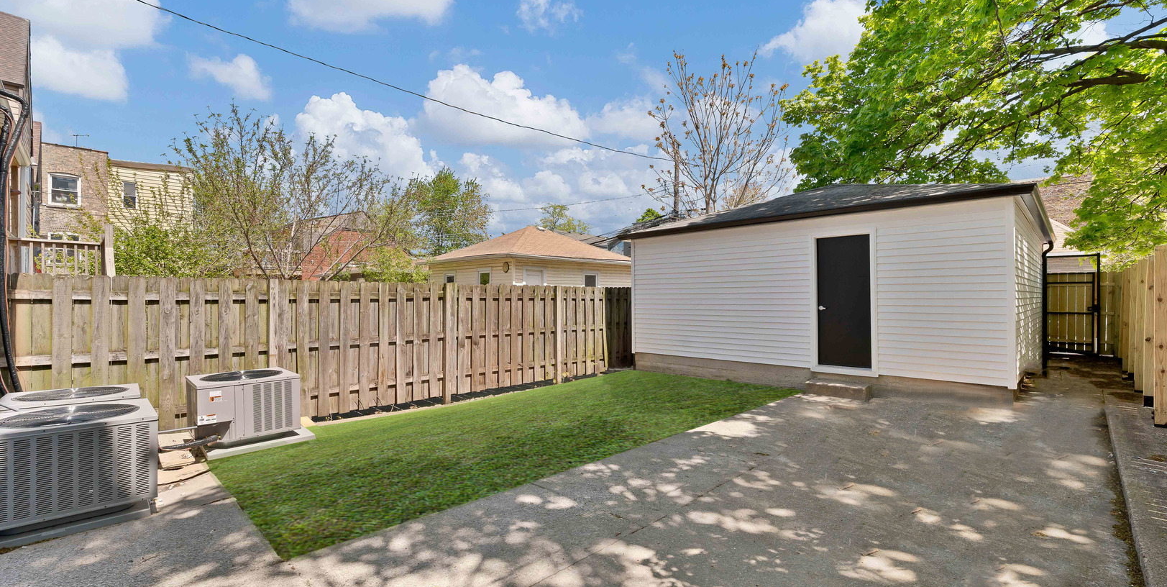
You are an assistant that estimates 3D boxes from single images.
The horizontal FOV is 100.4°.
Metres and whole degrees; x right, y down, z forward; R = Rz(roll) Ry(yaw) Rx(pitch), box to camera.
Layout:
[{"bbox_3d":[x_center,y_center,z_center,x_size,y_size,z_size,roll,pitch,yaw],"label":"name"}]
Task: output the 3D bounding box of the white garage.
[{"bbox_3d":[5.550,-0.401,10.580,6.500,3.900,7.000,-1,-1,45],"label":"white garage"}]

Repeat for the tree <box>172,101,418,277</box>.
[{"bbox_3d":[-5.344,-0.926,9.000,4.000,5.090,3.700,0,-1,-31],"label":"tree"}]

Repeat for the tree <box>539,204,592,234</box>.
[{"bbox_3d":[-1.390,-2.477,38.000,4.900,8.950,4.700,0,-1,-2],"label":"tree"}]

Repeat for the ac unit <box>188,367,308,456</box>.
[{"bbox_3d":[-3.690,1.235,5.310,0.910,0.630,0.920,-1,-1,45],"label":"ac unit"}]

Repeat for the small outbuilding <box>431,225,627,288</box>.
[{"bbox_3d":[-1.900,-0.432,18.900,5.600,4.150,6.400,-1,-1,45],"label":"small outbuilding"}]

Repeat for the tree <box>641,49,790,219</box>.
[{"bbox_3d":[4.926,-3.634,17.800,5.300,10.530,5.000,0,-1,15],"label":"tree"}]

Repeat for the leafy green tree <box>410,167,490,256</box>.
[{"bbox_3d":[-7.396,-2.582,27.000,5.000,8.870,4.800,0,-1,-15],"label":"leafy green tree"}]

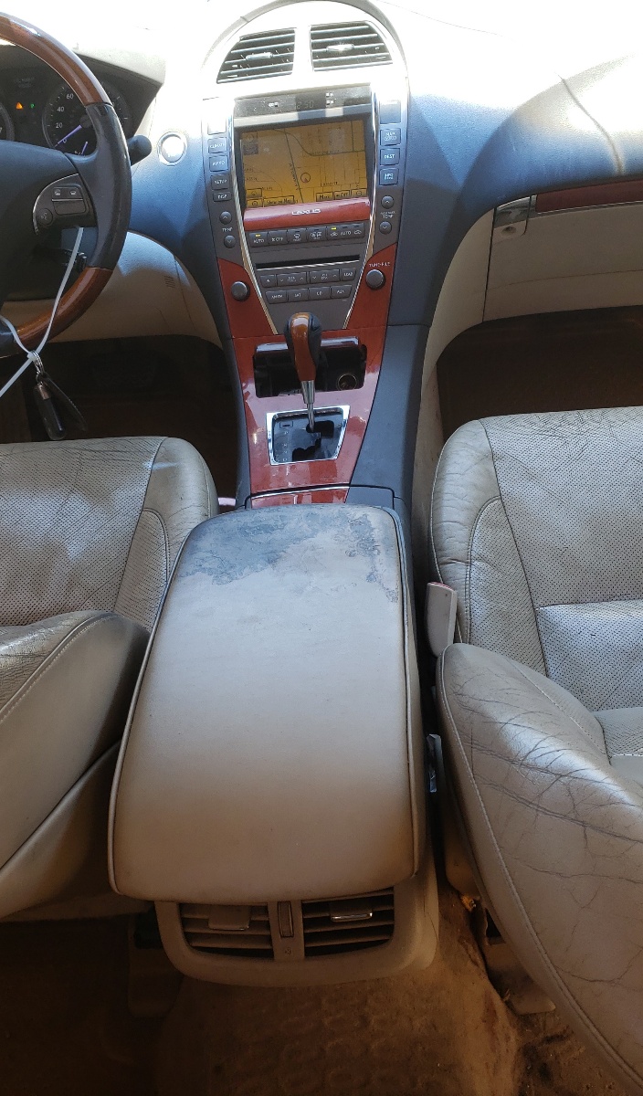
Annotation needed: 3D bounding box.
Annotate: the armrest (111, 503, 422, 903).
[{"bbox_3d":[-0.028,0.102,0.828,0.195,0.072,0.380,-4,33,4],"label":"armrest"}]

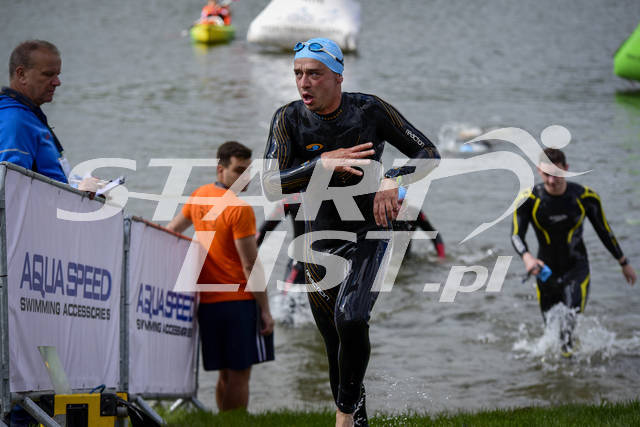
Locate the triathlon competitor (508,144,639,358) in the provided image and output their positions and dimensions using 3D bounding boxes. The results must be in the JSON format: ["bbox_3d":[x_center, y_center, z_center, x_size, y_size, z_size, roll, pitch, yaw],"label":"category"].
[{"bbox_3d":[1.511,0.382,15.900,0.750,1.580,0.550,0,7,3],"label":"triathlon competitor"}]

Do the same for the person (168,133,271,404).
[{"bbox_3d":[-0.567,0.427,15.200,0.580,1.700,0.480,5,9,37],"label":"person"}]

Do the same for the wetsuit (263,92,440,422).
[{"bbox_3d":[0.116,0.187,9.800,0.640,1.270,0.580,2,7,14],"label":"wetsuit"}]

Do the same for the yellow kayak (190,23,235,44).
[{"bbox_3d":[-1.949,-3.282,48.500,0.760,0.380,3.400,0,7,1],"label":"yellow kayak"}]

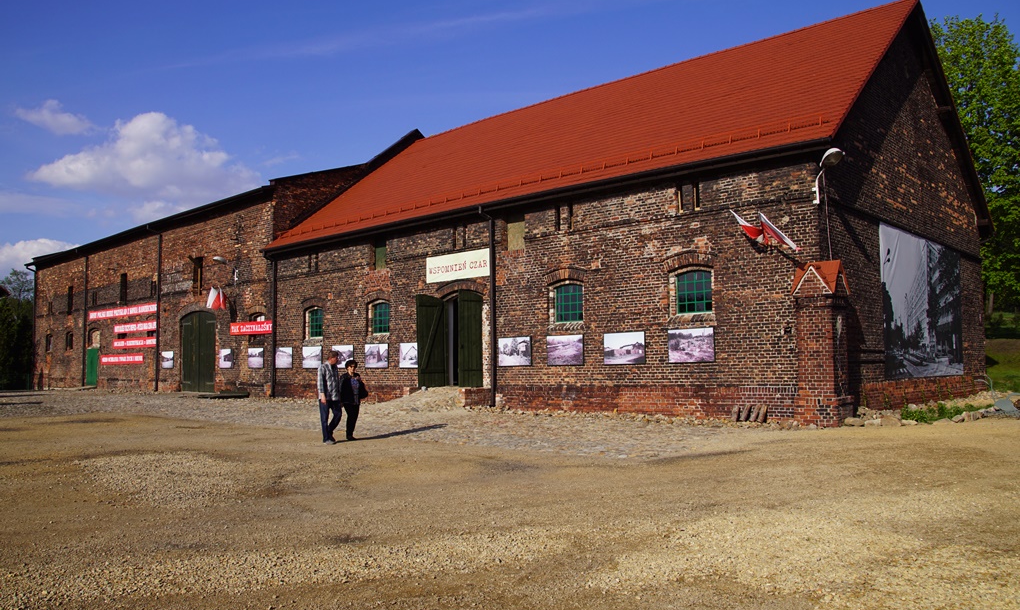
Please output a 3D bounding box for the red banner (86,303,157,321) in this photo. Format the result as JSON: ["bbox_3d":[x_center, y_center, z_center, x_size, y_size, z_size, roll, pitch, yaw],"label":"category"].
[{"bbox_3d":[-21.060,0.418,41.396,8.750,0.500,0.050,-4,-6,41],"label":"red banner"}]

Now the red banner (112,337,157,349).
[{"bbox_3d":[-19.709,2.011,40.124,5.370,0.500,0.050,-4,-6,41],"label":"red banner"}]

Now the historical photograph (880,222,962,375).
[{"bbox_3d":[12.802,0.088,23.363,0.060,4.190,8.590,-5,-6,42],"label":"historical photograph"}]

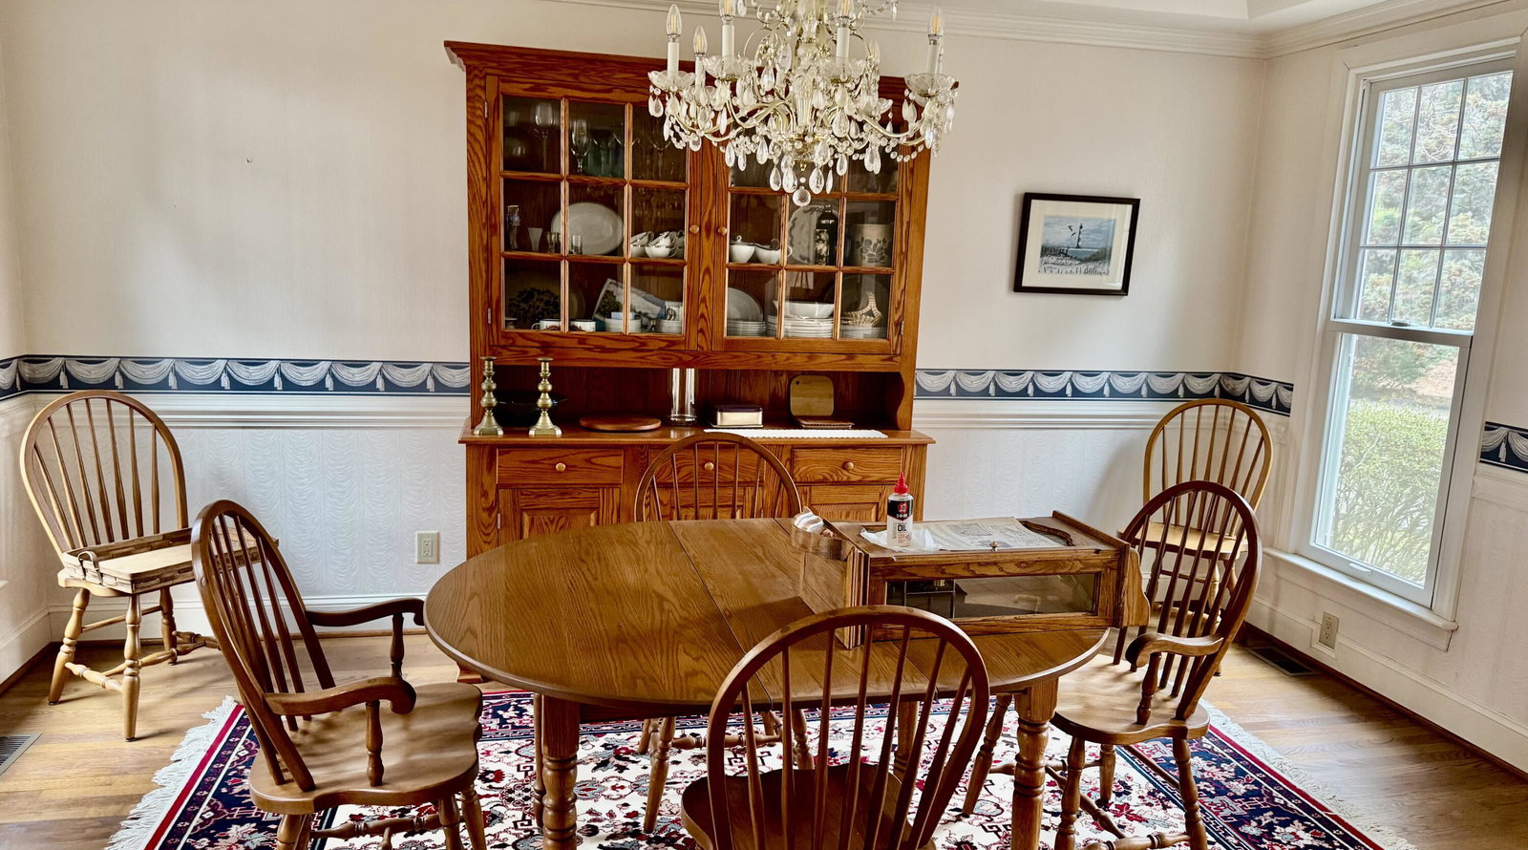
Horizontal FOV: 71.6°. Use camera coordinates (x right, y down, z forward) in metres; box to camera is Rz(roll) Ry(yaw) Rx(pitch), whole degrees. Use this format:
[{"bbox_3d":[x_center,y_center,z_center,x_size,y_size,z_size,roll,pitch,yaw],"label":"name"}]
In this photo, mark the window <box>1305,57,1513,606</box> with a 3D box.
[{"bbox_3d":[2.312,-0.338,3.856,0.100,1.840,0.680,0,10,-12],"label":"window"}]

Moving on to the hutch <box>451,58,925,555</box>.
[{"bbox_3d":[-0.233,-0.198,3.883,1.768,2.136,0.497,0,10,-12],"label":"hutch"}]

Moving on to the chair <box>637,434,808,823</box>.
[{"bbox_3d":[-0.095,0.544,2.975,0.535,0.967,0.580,0,10,-12],"label":"chair"}]

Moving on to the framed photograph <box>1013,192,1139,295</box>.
[{"bbox_3d":[1.296,-0.743,4.400,0.520,0.402,0.025,0,10,-12],"label":"framed photograph"}]

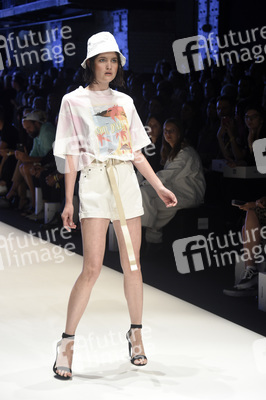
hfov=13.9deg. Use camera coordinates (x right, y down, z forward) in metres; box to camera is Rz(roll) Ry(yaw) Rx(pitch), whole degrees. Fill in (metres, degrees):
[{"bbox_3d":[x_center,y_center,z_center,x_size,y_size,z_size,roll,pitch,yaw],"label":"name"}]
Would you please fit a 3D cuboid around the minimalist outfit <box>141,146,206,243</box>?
[{"bbox_3d":[0.360,-0.055,9.900,0.660,0.880,0.500,-3,7,-24],"label":"minimalist outfit"}]

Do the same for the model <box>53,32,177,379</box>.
[{"bbox_3d":[-0.100,0.035,5.800,0.620,1.820,0.480,-2,7,-20],"label":"model"}]

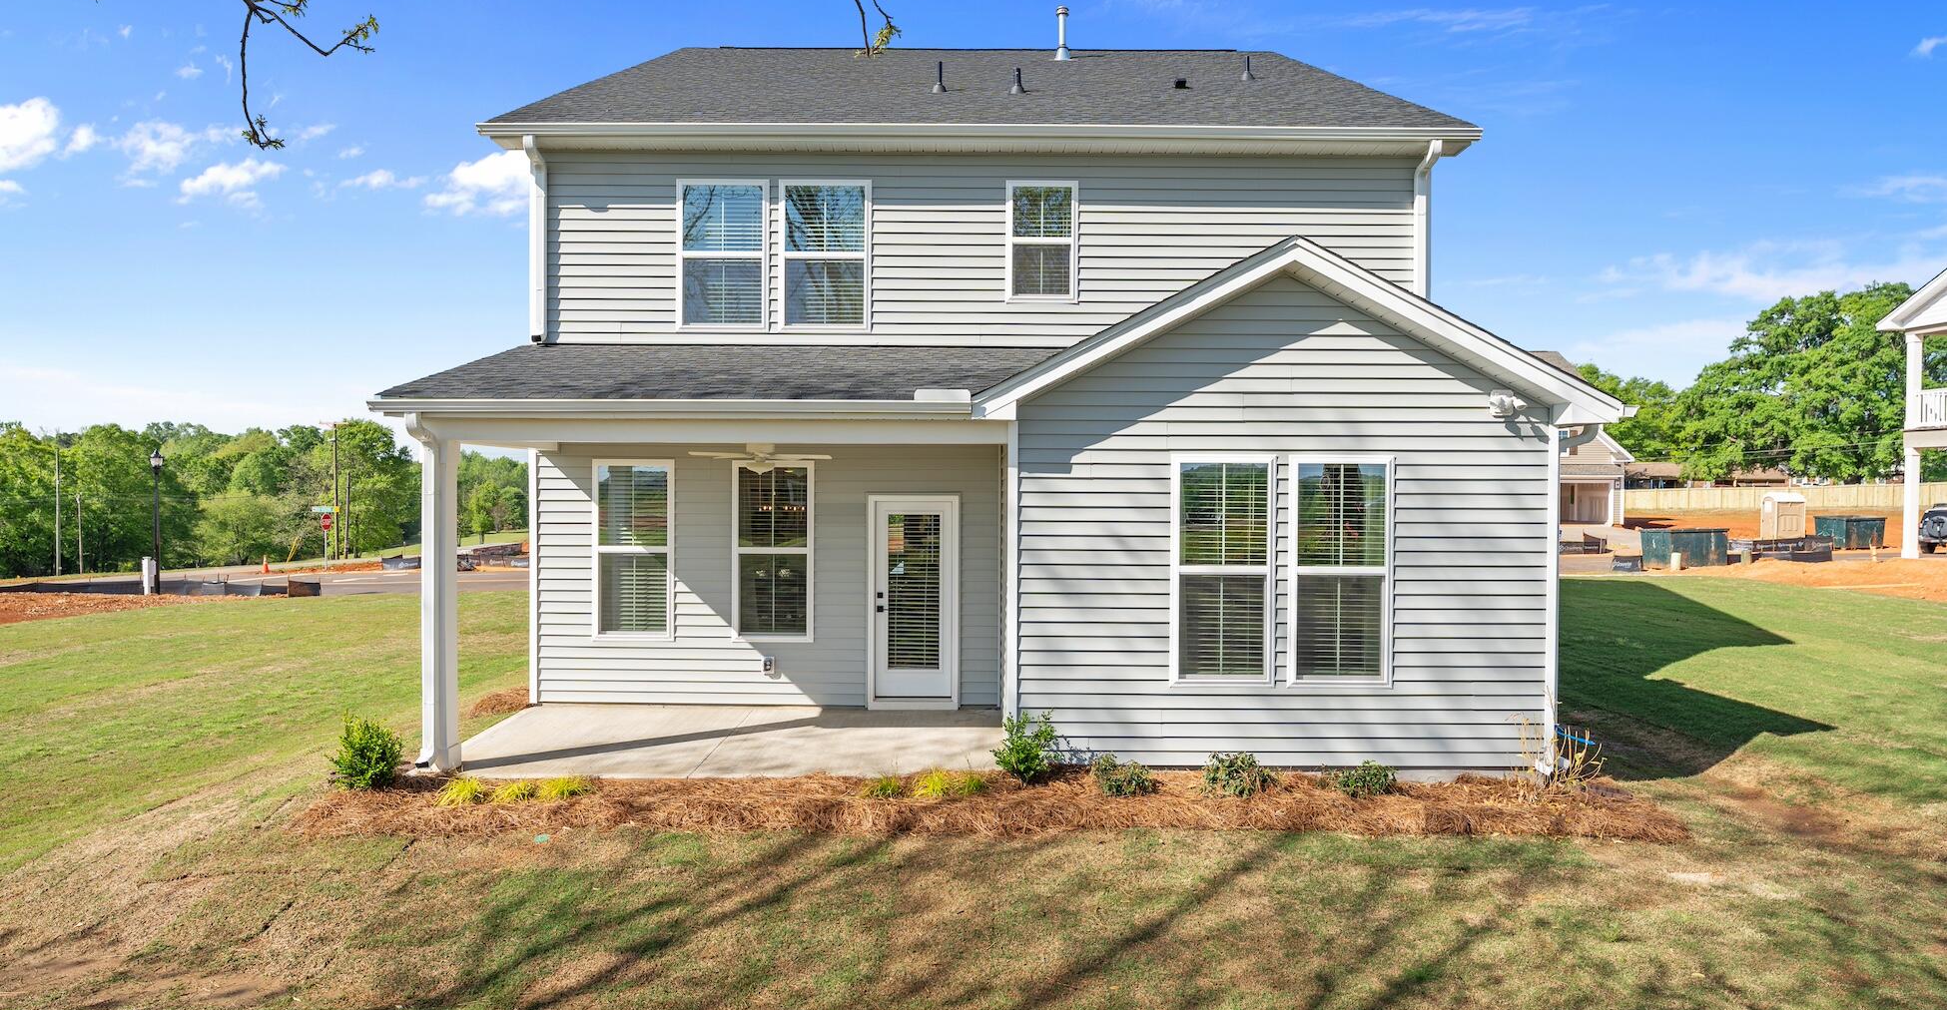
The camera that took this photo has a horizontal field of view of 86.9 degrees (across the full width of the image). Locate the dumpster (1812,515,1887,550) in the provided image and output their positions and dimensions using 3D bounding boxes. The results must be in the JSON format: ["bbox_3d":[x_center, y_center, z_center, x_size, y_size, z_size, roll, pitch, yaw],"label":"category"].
[{"bbox_3d":[37.030,1.150,43.330,2.000,1.360,1.400,0,1,-9],"label":"dumpster"}]

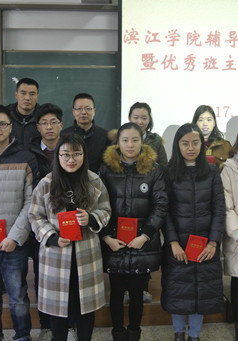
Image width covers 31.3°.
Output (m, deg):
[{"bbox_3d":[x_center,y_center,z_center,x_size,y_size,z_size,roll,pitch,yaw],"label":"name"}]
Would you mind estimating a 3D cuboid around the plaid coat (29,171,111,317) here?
[{"bbox_3d":[-0.341,0.481,2.927,0.560,0.952,0.380,0,5,-3],"label":"plaid coat"}]

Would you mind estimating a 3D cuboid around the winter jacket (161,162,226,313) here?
[{"bbox_3d":[0.523,0.478,3.026,0.450,1.008,0.340,1,5,5],"label":"winter jacket"}]

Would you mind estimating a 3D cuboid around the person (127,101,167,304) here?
[{"bbox_3d":[0.183,0.253,3.460,0.460,1.612,0.320,1,5,1],"label":"person"}]

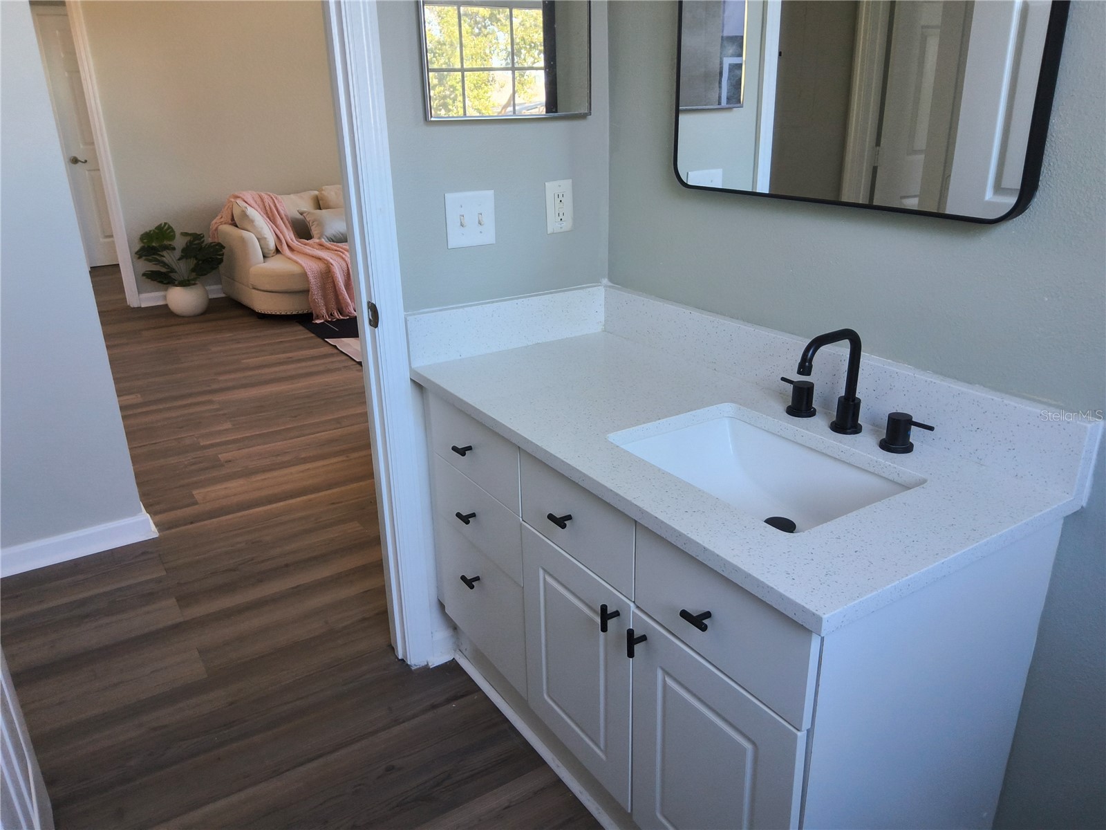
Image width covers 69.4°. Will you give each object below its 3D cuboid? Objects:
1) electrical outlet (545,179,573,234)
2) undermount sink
[{"bbox_3d":[0.017,-0.496,1.909,0.074,0.119,0.009,-14,24,-29],"label":"electrical outlet"},{"bbox_3d":[0.333,0.156,1.333,0.316,0.155,0.444,-13,24,-31],"label":"undermount sink"}]

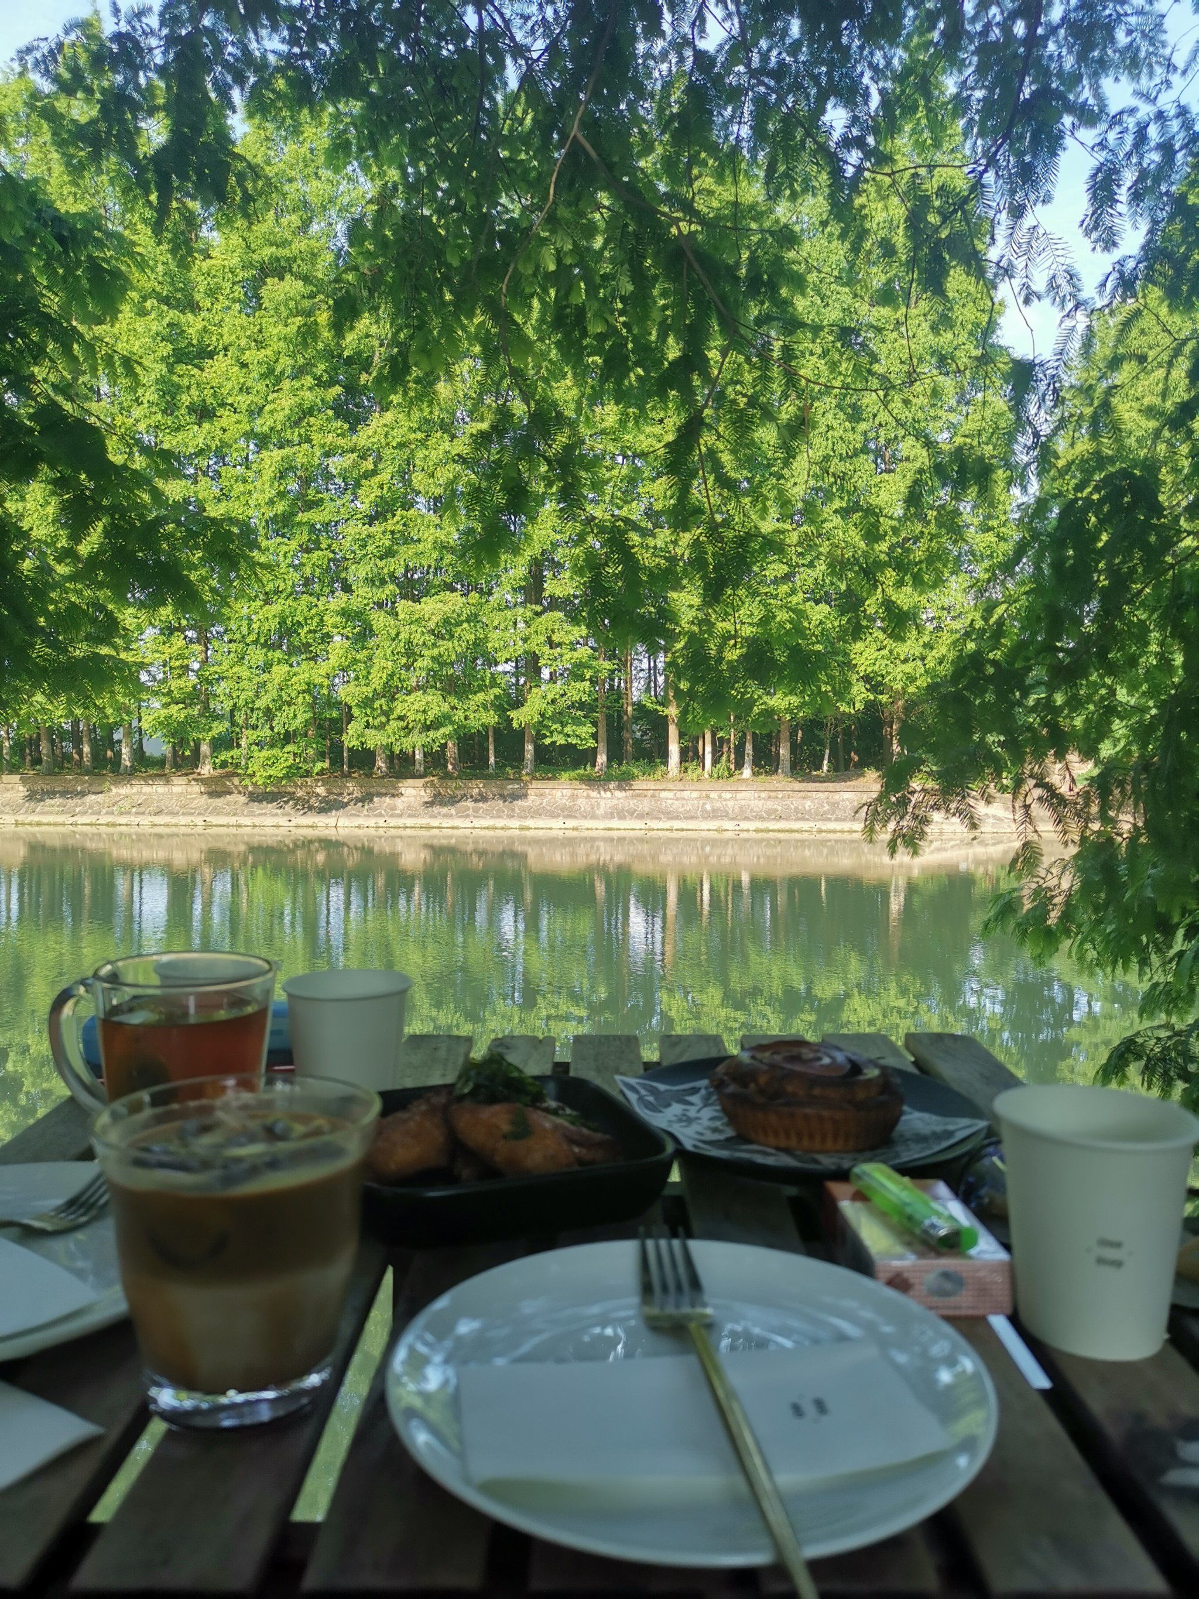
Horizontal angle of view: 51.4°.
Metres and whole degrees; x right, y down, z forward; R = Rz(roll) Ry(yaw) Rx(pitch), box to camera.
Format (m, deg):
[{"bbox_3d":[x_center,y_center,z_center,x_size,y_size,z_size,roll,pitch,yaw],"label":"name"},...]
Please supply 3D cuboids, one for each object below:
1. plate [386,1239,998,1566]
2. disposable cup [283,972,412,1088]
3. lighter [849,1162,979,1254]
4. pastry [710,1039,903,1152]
[{"bbox_3d":[0.029,0.201,0.423,0.202,0.021,0.202,0,4,0],"label":"plate"},{"bbox_3d":[-0.145,0.148,0.721,0.075,0.085,0.075,0,4,0],"label":"disposable cup"},{"bbox_3d":[0.134,0.175,0.538,0.019,0.011,0.079,-1,4,-17],"label":"lighter"},{"bbox_3d":[0.116,0.159,0.695,0.106,0.044,0.106,0,4,0],"label":"pastry"}]

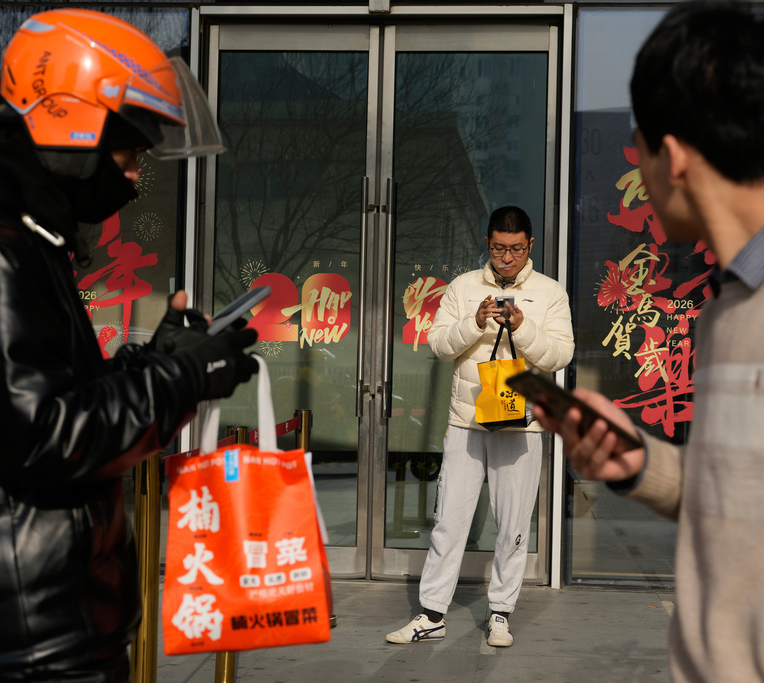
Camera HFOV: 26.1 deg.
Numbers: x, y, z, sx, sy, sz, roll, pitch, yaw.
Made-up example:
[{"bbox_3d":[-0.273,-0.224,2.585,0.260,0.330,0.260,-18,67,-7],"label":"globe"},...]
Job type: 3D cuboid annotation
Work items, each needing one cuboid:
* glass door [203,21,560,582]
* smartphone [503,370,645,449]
[{"bbox_3d":[-0.017,-0.203,8.181,1.764,2.784,0.200,1,-1,6],"label":"glass door"},{"bbox_3d":[0.230,0.087,1.967,0.163,0.009,0.077,36,25,21],"label":"smartphone"}]

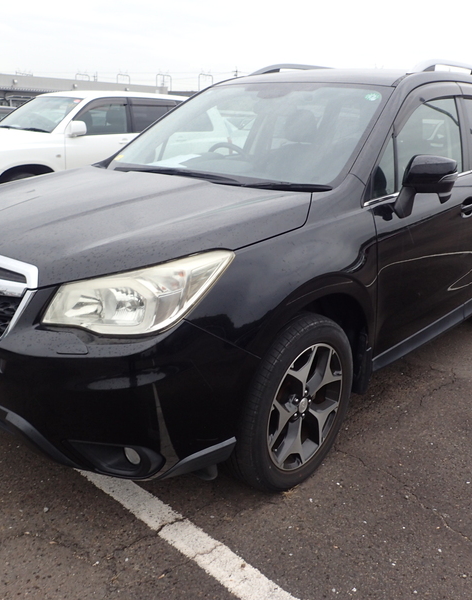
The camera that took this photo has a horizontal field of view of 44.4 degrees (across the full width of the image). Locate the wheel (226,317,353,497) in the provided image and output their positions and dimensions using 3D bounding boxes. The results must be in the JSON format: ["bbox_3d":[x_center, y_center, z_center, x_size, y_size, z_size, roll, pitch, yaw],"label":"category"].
[{"bbox_3d":[0.197,0.379,2.227,0.225,0.700,0.700,15,22,39],"label":"wheel"}]

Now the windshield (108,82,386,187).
[{"bbox_3d":[0.057,-0.869,2.839,1.450,0.180,0.840,16,54,38],"label":"windshield"}]

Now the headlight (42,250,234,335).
[{"bbox_3d":[-0.287,-0.026,1.726,0.450,0.240,0.420,15,22,39],"label":"headlight"}]

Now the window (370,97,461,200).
[{"bbox_3d":[0.847,-0.754,2.688,0.060,0.480,1.020,-2,10,42],"label":"window"}]

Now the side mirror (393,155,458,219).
[{"bbox_3d":[0.766,-0.452,2.345,0.235,0.255,0.180,16,21,38],"label":"side mirror"}]

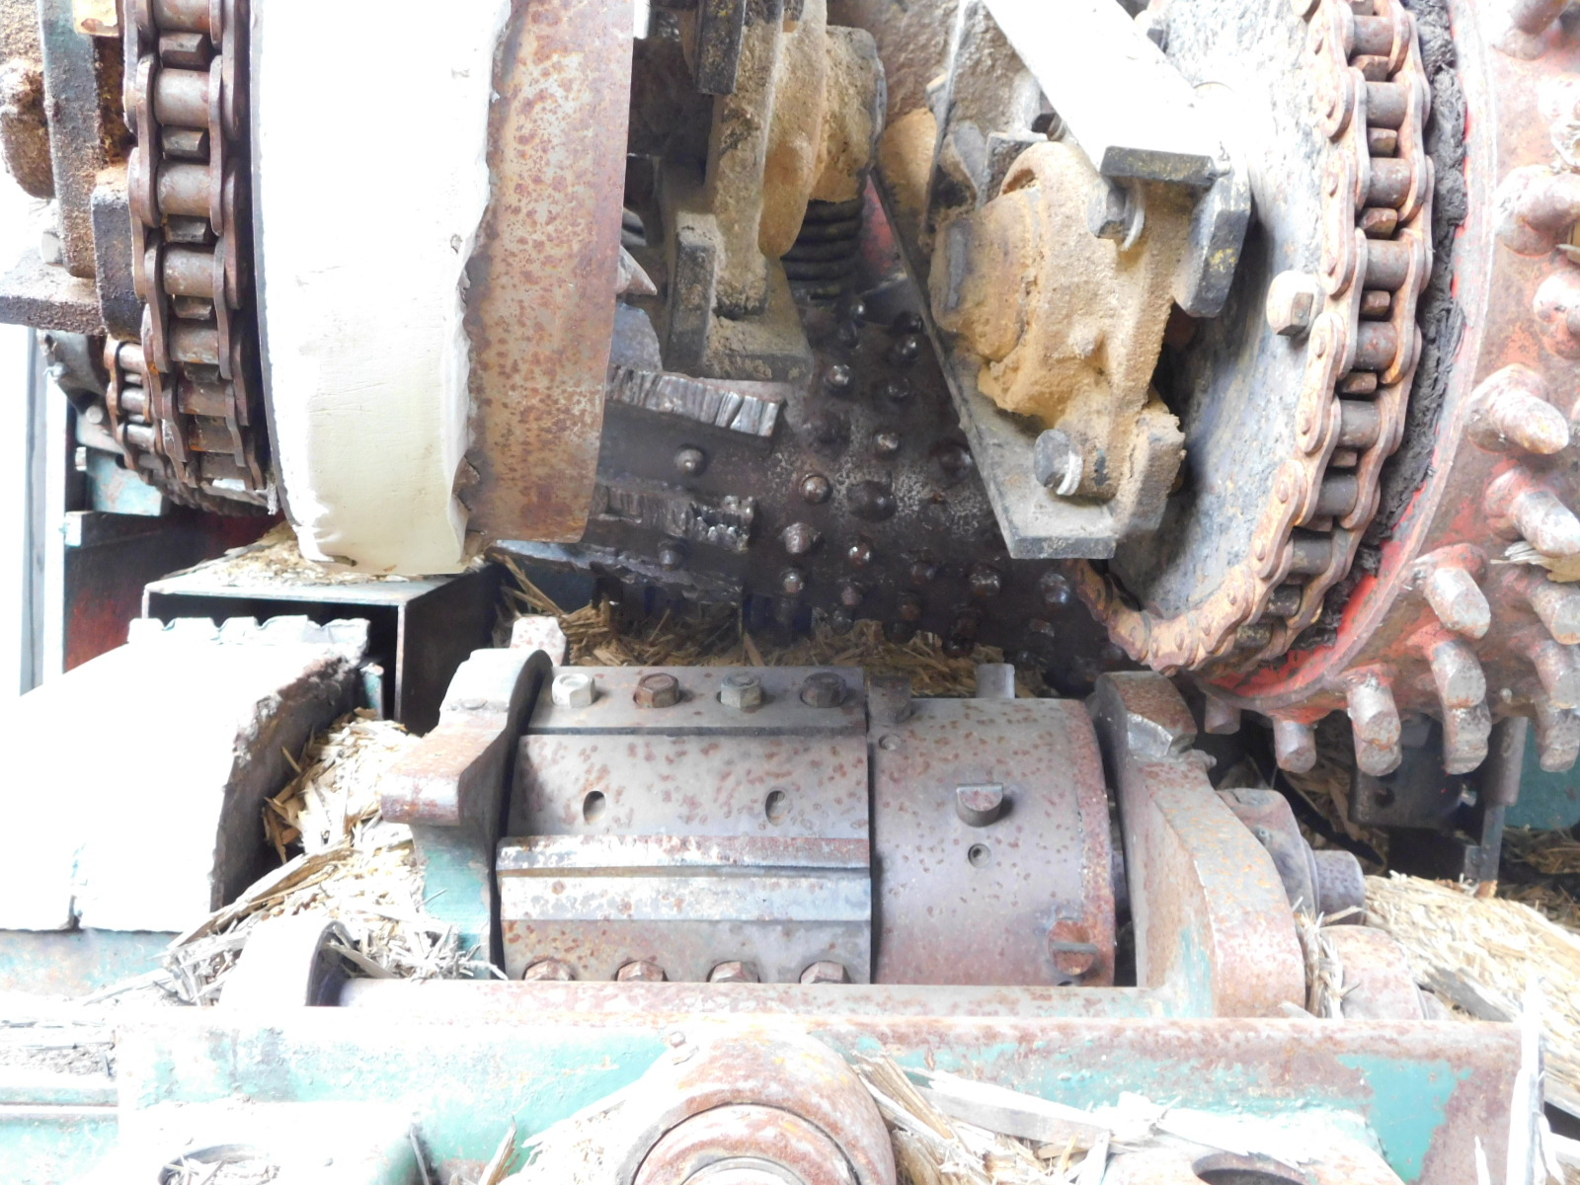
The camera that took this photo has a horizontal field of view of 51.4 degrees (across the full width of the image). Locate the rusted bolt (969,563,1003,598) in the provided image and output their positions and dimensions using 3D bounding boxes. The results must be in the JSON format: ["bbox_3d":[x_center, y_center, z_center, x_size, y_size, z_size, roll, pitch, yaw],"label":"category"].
[{"bbox_3d":[0.145,-0.009,1.220,0.026,0.026,0.022,-2,25,-4],"label":"rusted bolt"}]

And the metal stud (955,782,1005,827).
[{"bbox_3d":[0.107,0.119,0.922,0.026,0.017,0.021,-2,-31,4],"label":"metal stud"}]

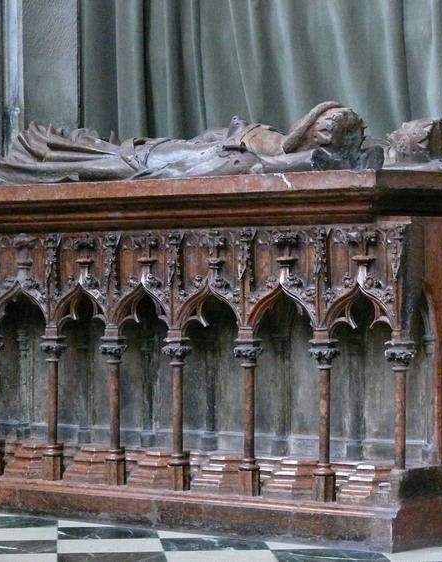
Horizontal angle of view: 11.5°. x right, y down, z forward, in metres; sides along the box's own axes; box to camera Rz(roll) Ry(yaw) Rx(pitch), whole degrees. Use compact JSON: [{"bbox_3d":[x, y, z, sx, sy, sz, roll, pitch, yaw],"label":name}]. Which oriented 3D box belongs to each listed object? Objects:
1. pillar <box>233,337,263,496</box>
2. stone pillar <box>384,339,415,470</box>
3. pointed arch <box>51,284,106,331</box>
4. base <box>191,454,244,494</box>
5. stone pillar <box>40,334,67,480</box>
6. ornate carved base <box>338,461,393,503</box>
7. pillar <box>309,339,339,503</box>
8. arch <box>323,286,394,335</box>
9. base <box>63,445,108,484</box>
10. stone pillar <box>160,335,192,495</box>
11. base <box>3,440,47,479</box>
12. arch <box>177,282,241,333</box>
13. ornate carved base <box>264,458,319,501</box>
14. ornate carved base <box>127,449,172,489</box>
[{"bbox_3d":[0.116,0.541,8.699,0.102,0.630,0.102,0,0,41],"label":"pillar"},{"bbox_3d":[0.689,0.480,8.405,0.111,0.498,0.111,0,0,0],"label":"stone pillar"},{"bbox_3d":[-0.616,0.114,9.480,0.289,0.196,0.074,0,1,40],"label":"pointed arch"},{"bbox_3d":[0.009,0.794,9.026,0.229,0.152,0.141,0,1,40],"label":"base"},{"bbox_3d":[-0.731,0.547,9.581,0.111,0.633,0.111,0,0,0],"label":"stone pillar"},{"bbox_3d":[0.601,0.848,9.152,0.256,0.172,0.132,0,1,40],"label":"ornate carved base"},{"bbox_3d":[0.409,0.546,8.638,0.111,0.633,0.111,0,0,0],"label":"pillar"},{"bbox_3d":[0.535,0.106,8.328,0.332,0.200,0.084,0,0,41],"label":"arch"},{"bbox_3d":[-0.567,0.783,9.321,0.288,0.152,0.148,0,0,41],"label":"base"},{"bbox_3d":[-0.175,0.542,8.950,0.102,0.630,0.102,0,0,41],"label":"stone pillar"},{"bbox_3d":[-0.931,0.852,10.438,0.256,0.172,0.132,0,1,40],"label":"base"},{"bbox_3d":[-0.035,0.107,8.819,0.332,0.200,0.084,0,0,41],"label":"arch"},{"bbox_3d":[0.278,0.782,8.595,0.288,0.152,0.148,0,0,41],"label":"ornate carved base"},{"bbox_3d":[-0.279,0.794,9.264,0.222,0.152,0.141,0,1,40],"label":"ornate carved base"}]

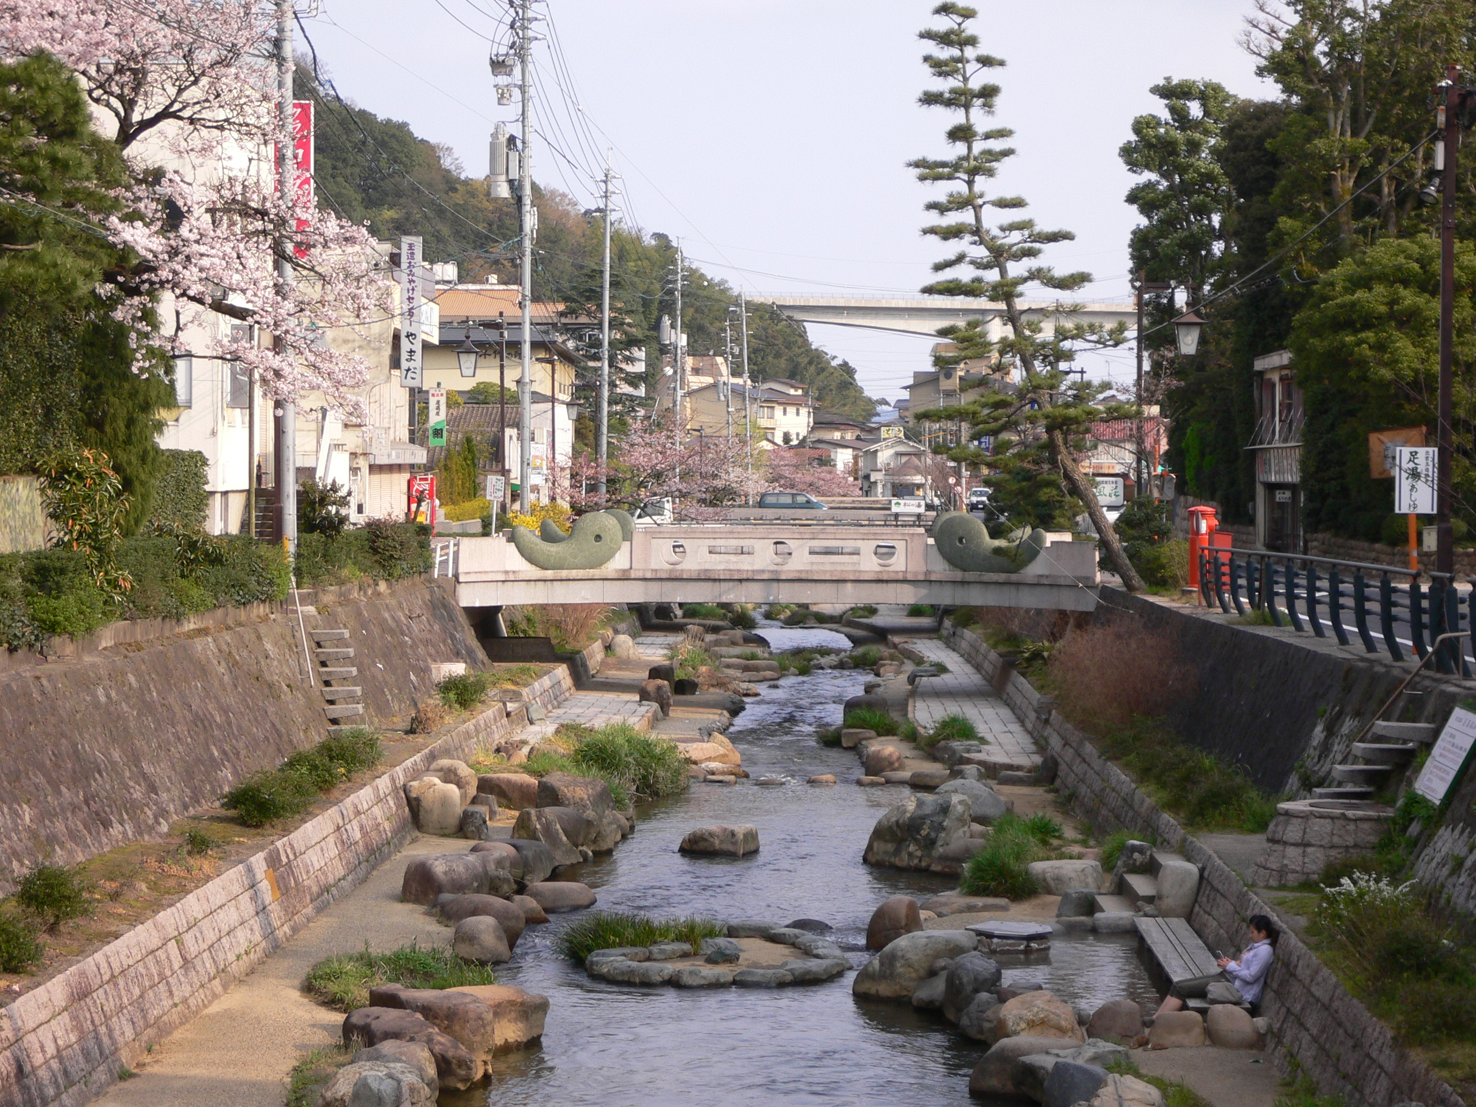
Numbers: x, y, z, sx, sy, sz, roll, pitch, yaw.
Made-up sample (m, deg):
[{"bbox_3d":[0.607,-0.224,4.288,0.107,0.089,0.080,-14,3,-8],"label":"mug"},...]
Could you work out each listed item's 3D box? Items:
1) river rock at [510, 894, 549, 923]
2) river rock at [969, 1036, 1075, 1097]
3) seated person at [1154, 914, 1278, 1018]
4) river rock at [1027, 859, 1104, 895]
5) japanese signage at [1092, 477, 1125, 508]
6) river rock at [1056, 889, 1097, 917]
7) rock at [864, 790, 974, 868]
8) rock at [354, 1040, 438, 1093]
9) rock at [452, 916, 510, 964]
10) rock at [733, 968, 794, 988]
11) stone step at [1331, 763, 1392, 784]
[{"bbox_3d":[-2.315,3.913,39.400,0.460,0.320,0.460,0,1,1],"label":"river rock"},{"bbox_3d":[2.160,3.855,27.000,0.850,0.430,0.650,0,1,0],"label":"river rock"},{"bbox_3d":[3.974,3.540,30.000,1.030,1.020,0.500,0,1,-8],"label":"seated person"},{"bbox_3d":[3.710,3.671,40.650,0.860,0.370,0.600,0,1,0],"label":"river rock"},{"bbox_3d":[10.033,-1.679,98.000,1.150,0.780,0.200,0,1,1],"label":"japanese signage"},{"bbox_3d":[3.531,3.651,37.300,0.440,0.310,0.420,0,1,1],"label":"river rock"},{"bbox_3d":[2.288,3.553,45.700,1.360,0.920,1.150,0,1,1],"label":"rock"},{"bbox_3d":[-2.530,3.835,26.500,0.650,0.450,0.550,0,1,0],"label":"rock"},{"bbox_3d":[-2.468,3.728,34.459,0.550,0.458,0.509,0,1,2],"label":"rock"},{"bbox_3d":[0.249,4.076,34.400,0.560,0.170,0.320,0,1,0],"label":"rock"},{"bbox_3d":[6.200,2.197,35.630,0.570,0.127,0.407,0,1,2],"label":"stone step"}]

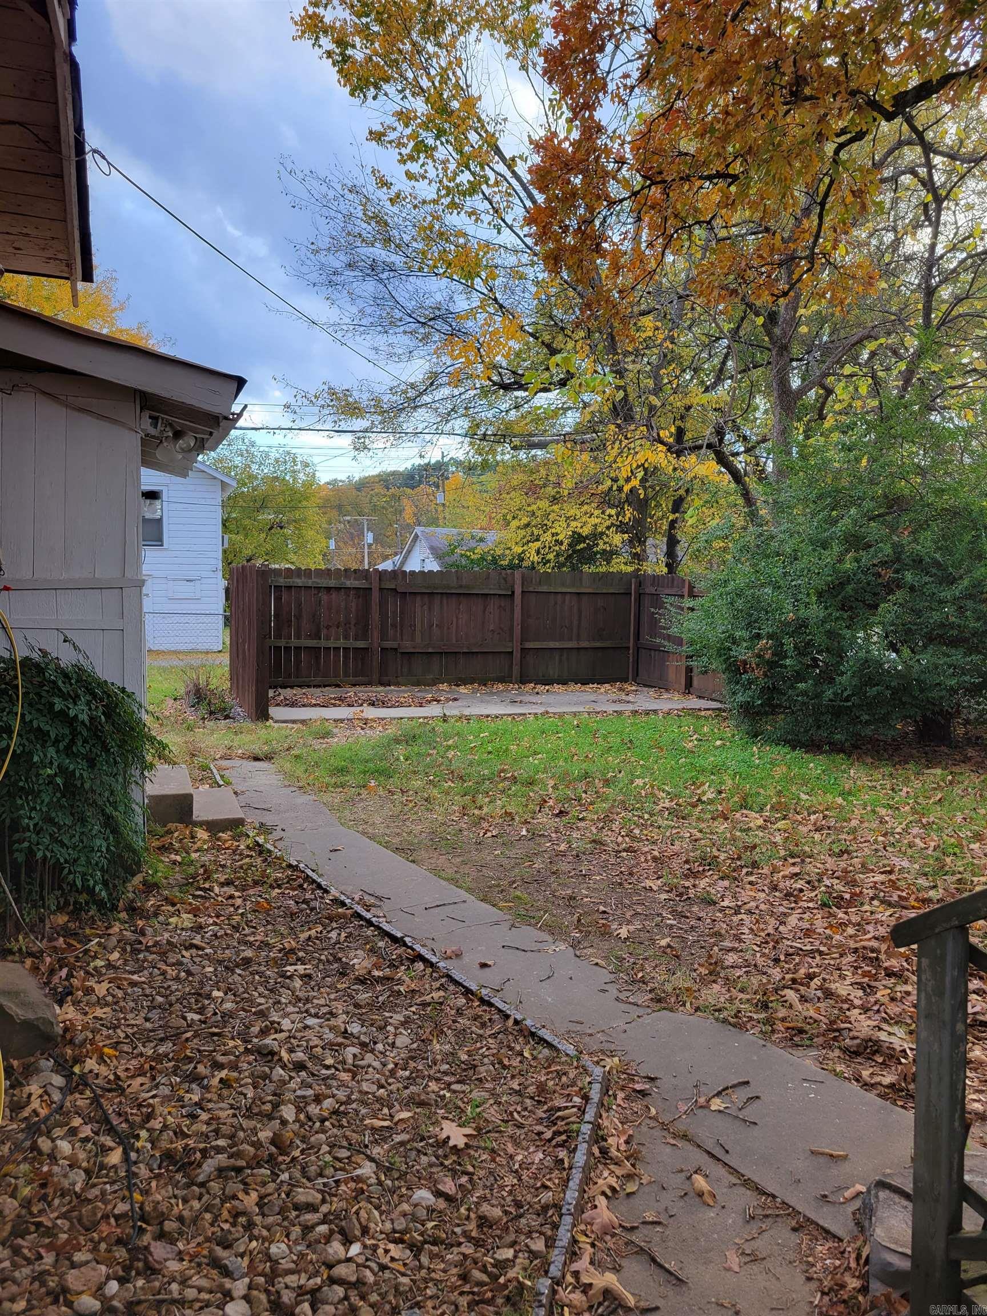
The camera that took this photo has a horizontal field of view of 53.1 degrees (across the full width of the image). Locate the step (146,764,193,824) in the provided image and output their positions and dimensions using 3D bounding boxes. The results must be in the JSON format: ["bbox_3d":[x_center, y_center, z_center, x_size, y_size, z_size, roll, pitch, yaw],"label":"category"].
[{"bbox_3d":[-2.325,0.996,7.061,0.300,0.240,1.280,-1,2,-19],"label":"step"}]

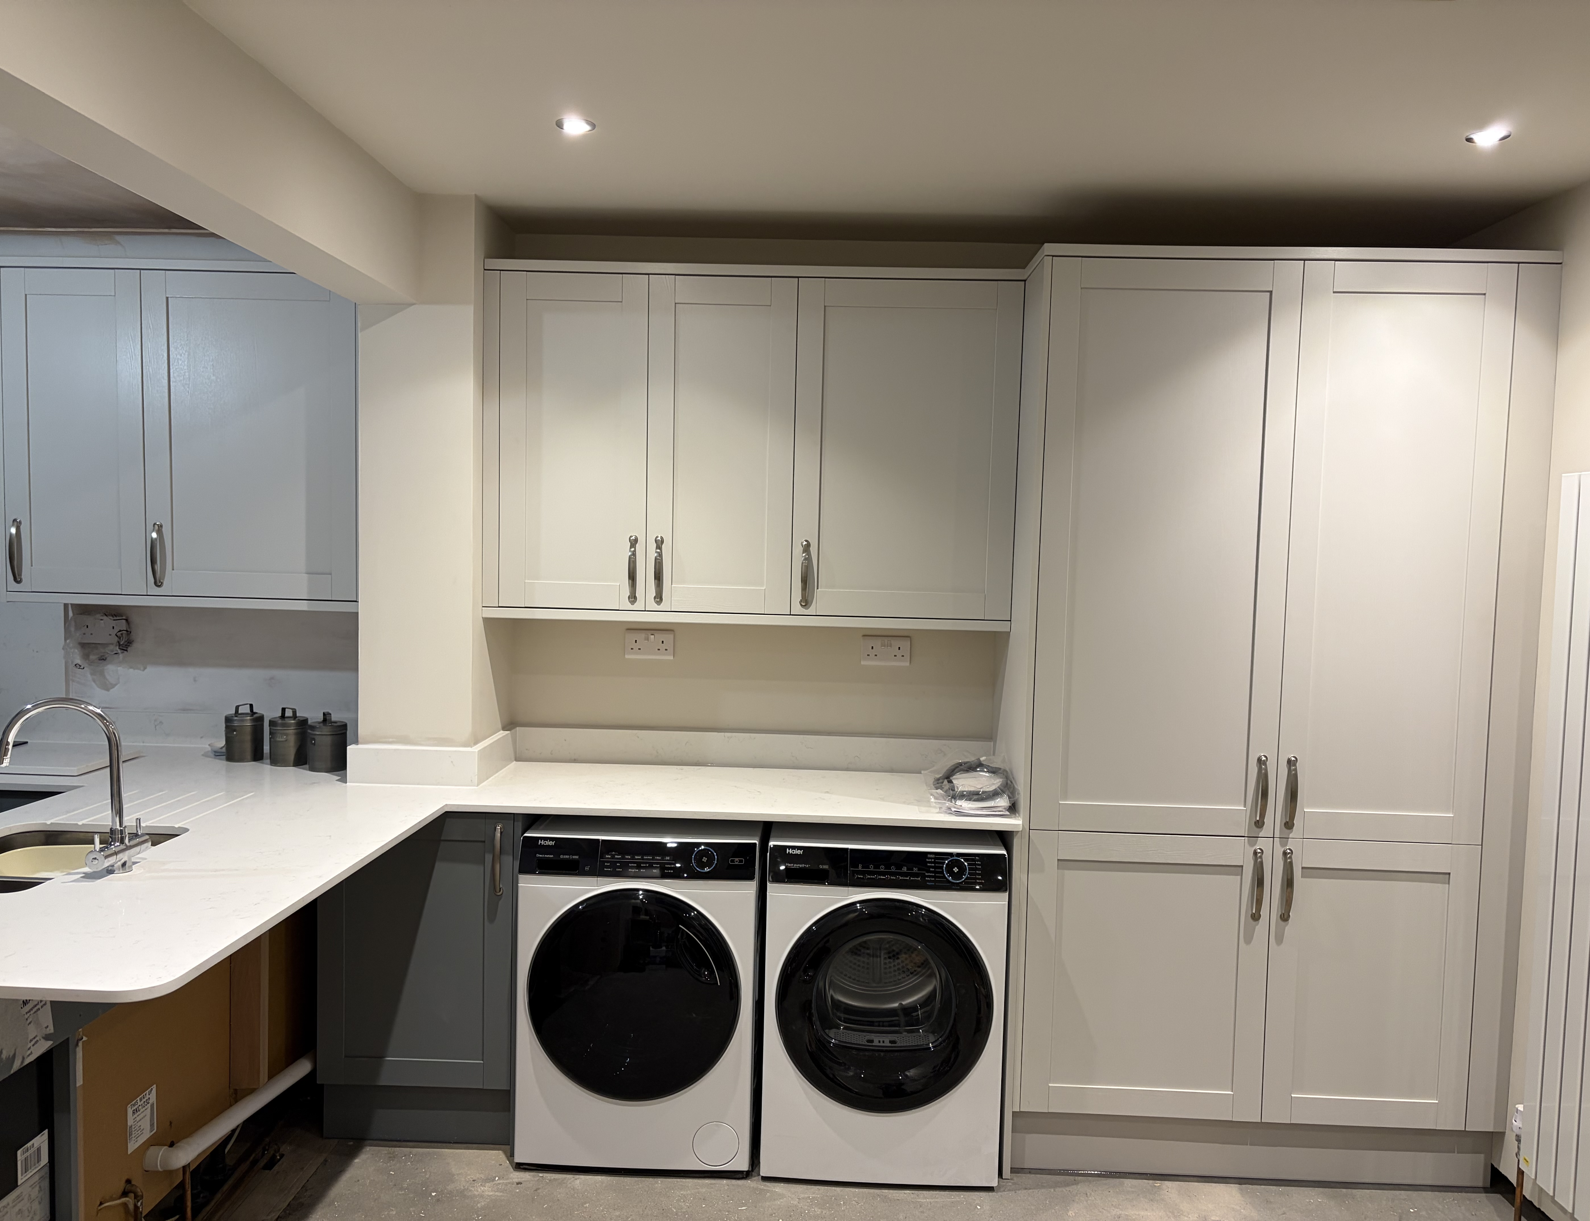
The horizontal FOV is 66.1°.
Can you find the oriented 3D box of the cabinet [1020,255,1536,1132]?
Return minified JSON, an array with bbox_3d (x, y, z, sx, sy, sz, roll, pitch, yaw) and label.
[{"bbox_3d":[1.192,0.195,3.287,1.218,2.164,0.610,1,4,2],"label":"cabinet"}]

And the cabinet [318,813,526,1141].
[{"bbox_3d":[-0.955,0.932,3.393,0.515,0.882,0.540,1,4,2],"label":"cabinet"}]

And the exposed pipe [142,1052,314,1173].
[{"bbox_3d":[-1.283,1.148,2.847,0.105,0.115,0.660,1,4,2],"label":"exposed pipe"}]

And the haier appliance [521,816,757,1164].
[{"bbox_3d":[-0.393,0.978,3.355,0.600,0.852,0.585,1,4,1],"label":"haier appliance"}]

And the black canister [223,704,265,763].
[{"bbox_3d":[-1.618,0.357,3.596,0.104,0.163,0.104,1,4,2],"label":"black canister"}]

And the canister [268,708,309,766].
[{"bbox_3d":[-1.469,0.363,3.548,0.104,0.163,0.104,1,4,2],"label":"canister"}]

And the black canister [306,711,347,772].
[{"bbox_3d":[-1.332,0.371,3.486,0.104,0.163,0.104,1,4,2],"label":"black canister"}]

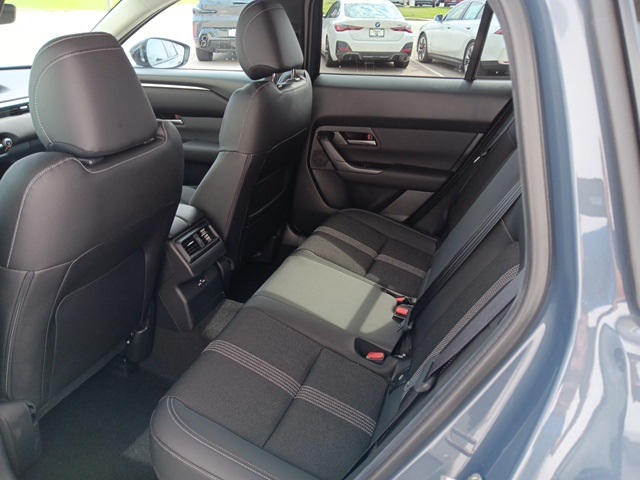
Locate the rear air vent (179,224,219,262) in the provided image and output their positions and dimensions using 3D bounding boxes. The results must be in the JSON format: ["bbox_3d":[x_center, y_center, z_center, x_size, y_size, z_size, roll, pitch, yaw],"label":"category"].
[{"bbox_3d":[-0.365,0.012,1.433,0.030,0.066,0.148,-29,12,33],"label":"rear air vent"}]

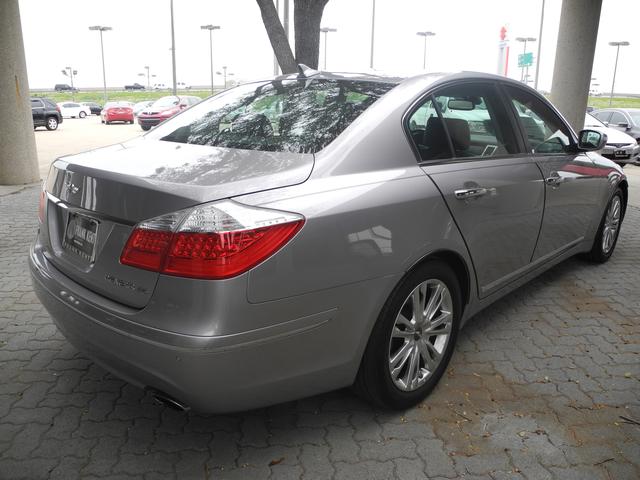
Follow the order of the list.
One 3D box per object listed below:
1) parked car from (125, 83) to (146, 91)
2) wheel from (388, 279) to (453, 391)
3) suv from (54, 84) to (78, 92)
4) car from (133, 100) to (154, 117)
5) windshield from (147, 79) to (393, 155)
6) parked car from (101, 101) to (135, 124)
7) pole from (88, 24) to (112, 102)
[{"bbox_3d":[-50.332,-41.753,141.000,5.600,1.800,1.900,1,14,0],"label":"parked car"},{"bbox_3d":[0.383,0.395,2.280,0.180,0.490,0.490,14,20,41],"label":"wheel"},{"bbox_3d":[-63.782,-38.043,130.000,5.100,1.850,2.000,0,15,0],"label":"suv"},{"bbox_3d":[-16.879,-13.171,52.829,1.780,1.500,4.500,7,16,24],"label":"car"},{"bbox_3d":[-0.217,-0.657,2.592,1.170,0.130,0.740,14,44,41],"label":"windshield"},{"bbox_3d":[-14.247,-8.891,36.308,1.760,1.460,4.500,-7,16,-27],"label":"parked car"},{"bbox_3d":[-21.983,-17.257,53.176,2.170,8.720,2.170,-5,16,-21],"label":"pole"}]

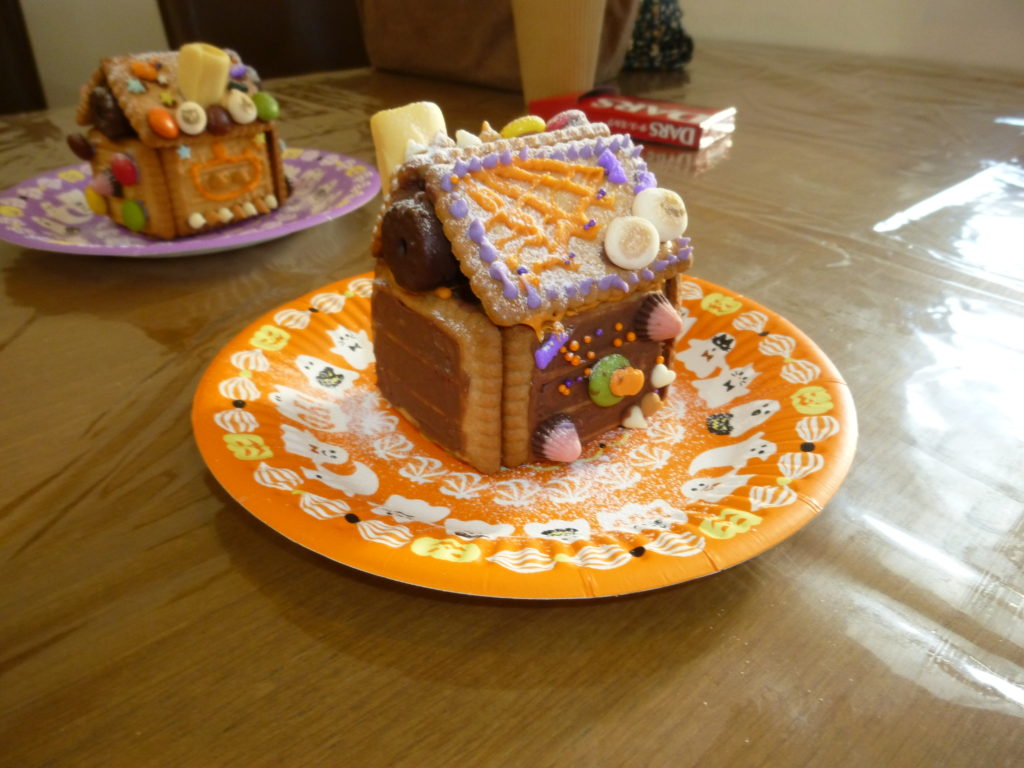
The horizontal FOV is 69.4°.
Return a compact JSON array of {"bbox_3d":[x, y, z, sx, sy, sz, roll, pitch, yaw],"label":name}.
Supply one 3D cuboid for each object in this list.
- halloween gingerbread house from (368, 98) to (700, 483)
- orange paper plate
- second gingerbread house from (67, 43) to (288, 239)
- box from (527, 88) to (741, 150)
[{"bbox_3d":[0.006,-0.033,0.205,0.072,0.083,0.068,-21,37,-31],"label":"halloween gingerbread house"},{"bbox_3d":[0.004,-0.001,0.218,0.180,0.017,0.180,0,31,0],"label":"orange paper plate"},{"bbox_3d":[-0.154,-0.123,0.356,0.067,0.079,0.072,22,37,32],"label":"second gingerbread house"},{"bbox_3d":[0.090,-0.200,0.553,0.134,0.017,0.071,19,35,28],"label":"box"}]

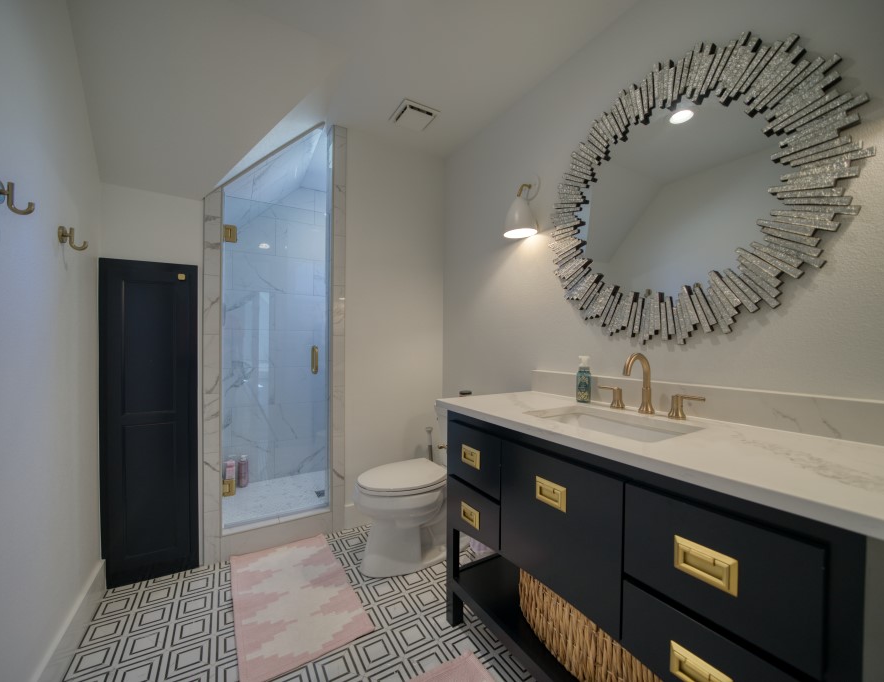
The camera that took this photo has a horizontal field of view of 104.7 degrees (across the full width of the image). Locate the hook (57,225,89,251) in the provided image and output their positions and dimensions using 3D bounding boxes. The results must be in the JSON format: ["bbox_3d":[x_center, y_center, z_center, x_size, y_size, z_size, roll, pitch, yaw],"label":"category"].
[{"bbox_3d":[-1.333,-0.371,1.242,0.069,0.081,0.066,0,-1,-31],"label":"hook"}]

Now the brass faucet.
[{"bbox_3d":[0.667,0.143,1.163,0.172,0.205,0.058,0,-1,-31],"label":"brass faucet"}]

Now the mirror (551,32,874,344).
[{"bbox_3d":[0.745,-0.425,1.169,0.040,0.885,0.910,0,0,-31],"label":"mirror"}]

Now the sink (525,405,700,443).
[{"bbox_3d":[0.511,0.316,1.064,0.280,0.140,0.420,0,0,-31],"label":"sink"}]

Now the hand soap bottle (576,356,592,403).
[{"bbox_3d":[0.577,0.154,1.387,0.060,0.185,0.060,0,0,37],"label":"hand soap bottle"}]

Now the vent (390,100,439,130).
[{"bbox_3d":[-0.152,-1.280,1.955,0.222,0.025,0.215,0,0,-31],"label":"vent"}]

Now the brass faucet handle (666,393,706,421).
[{"bbox_3d":[0.767,0.208,1.073,0.056,0.073,0.104,0,-1,-31],"label":"brass faucet handle"}]

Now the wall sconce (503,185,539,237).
[{"bbox_3d":[0.389,-0.661,1.683,0.177,0.277,0.158,0,-1,-31],"label":"wall sconce"}]

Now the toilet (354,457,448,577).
[{"bbox_3d":[-0.102,0.765,1.897,0.725,0.770,0.440,0,0,-31],"label":"toilet"}]

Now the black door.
[{"bbox_3d":[-1.476,0.401,1.746,0.382,1.599,0.034,0,-1,-28],"label":"black door"}]

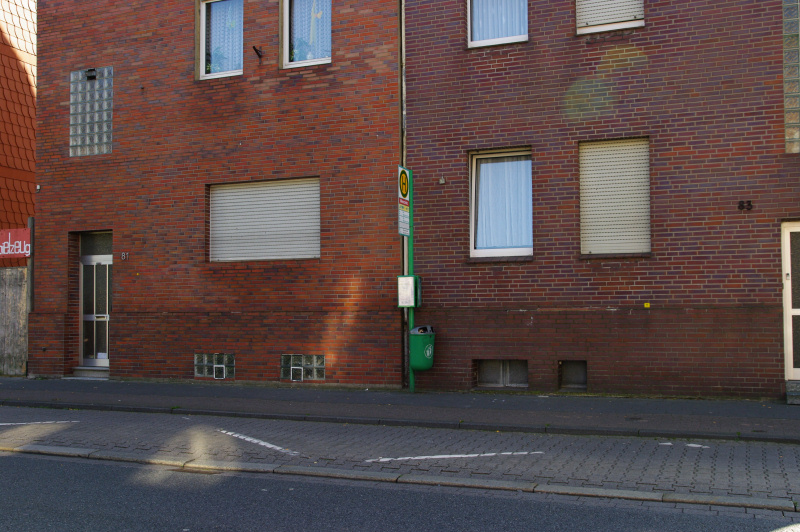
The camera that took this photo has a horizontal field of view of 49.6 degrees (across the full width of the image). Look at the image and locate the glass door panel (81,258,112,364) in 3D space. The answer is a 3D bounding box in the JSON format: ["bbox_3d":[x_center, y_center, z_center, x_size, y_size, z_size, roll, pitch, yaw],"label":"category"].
[{"bbox_3d":[-5.499,0.820,15.929,0.935,2.042,0.070,-1,-2,23],"label":"glass door panel"}]

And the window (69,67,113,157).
[{"bbox_3d":[-5.604,-2.801,15.806,0.992,1.580,0.090,-1,-2,23],"label":"window"}]

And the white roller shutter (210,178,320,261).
[{"bbox_3d":[-2.234,-0.757,14.435,2.196,1.319,0.050,-1,-2,23],"label":"white roller shutter"}]

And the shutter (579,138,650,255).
[{"bbox_3d":[3.025,-0.970,12.184,0.969,1.610,0.050,-1,-2,23],"label":"shutter"}]

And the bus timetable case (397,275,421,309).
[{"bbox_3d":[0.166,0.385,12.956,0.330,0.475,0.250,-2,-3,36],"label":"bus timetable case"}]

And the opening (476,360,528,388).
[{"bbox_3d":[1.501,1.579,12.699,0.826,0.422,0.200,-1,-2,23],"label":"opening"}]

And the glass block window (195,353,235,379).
[{"bbox_3d":[-3.084,1.665,14.524,0.811,0.396,0.090,-1,-2,23],"label":"glass block window"}]

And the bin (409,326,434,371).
[{"bbox_3d":[0.316,1.220,12.821,0.310,0.666,0.410,-2,-3,42],"label":"bin"}]

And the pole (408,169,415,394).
[{"bbox_3d":[0.177,0.213,12.979,0.066,3.335,0.066,-1,-2,23],"label":"pole"}]

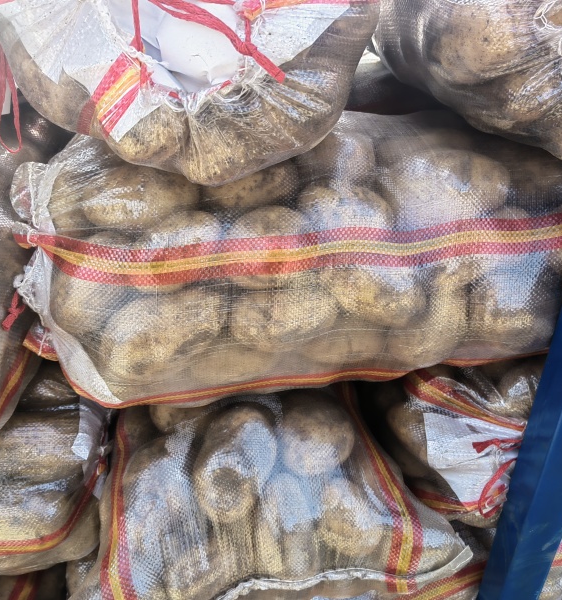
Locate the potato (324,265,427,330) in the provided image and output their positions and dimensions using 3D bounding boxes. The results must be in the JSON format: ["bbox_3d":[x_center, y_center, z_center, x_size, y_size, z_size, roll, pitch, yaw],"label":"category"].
[{"bbox_3d":[0.091,-0.002,0.610,0.106,0.059,0.064,14,18,-7],"label":"potato"}]

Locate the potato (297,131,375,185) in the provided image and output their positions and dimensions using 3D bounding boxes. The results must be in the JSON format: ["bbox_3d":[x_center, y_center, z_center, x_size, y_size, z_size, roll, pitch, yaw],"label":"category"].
[{"bbox_3d":[0.061,-0.151,0.675,0.086,0.071,0.070,0,19,-7],"label":"potato"}]

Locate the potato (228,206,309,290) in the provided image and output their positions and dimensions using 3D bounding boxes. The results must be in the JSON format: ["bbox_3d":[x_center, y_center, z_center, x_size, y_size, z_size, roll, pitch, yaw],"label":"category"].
[{"bbox_3d":[-0.012,-0.050,0.610,0.080,0.082,0.080,0,19,-7],"label":"potato"}]

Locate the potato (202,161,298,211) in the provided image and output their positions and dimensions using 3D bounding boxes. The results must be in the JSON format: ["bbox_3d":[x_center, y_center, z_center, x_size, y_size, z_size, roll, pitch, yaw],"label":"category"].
[{"bbox_3d":[-0.031,-0.124,0.655,0.104,0.065,0.066,-10,20,-7],"label":"potato"}]

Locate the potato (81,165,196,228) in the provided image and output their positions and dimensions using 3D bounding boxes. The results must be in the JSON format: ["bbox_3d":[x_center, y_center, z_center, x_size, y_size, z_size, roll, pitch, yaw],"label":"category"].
[{"bbox_3d":[-0.141,-0.103,0.620,0.121,0.066,0.070,-4,20,-7],"label":"potato"}]

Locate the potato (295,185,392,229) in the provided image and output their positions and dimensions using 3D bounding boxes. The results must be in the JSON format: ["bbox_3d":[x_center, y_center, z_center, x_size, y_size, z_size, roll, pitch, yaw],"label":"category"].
[{"bbox_3d":[0.065,-0.087,0.630,0.097,0.065,0.068,5,19,-7],"label":"potato"}]

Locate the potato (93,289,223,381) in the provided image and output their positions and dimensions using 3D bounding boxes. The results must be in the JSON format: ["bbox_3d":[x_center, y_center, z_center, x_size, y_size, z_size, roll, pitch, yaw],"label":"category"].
[{"bbox_3d":[-0.112,0.032,0.585,0.124,0.073,0.075,-22,23,-7],"label":"potato"}]

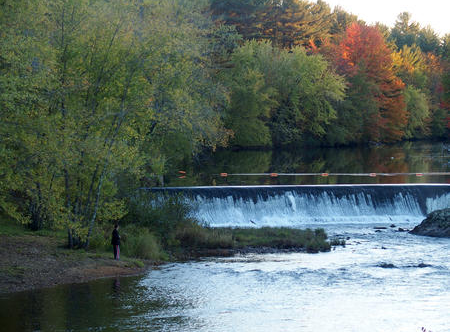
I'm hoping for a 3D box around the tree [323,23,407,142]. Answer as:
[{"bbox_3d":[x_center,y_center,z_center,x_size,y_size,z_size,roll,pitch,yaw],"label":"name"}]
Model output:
[{"bbox_3d":[22.056,-13.202,255.000,13.200,18.700,12.500,0,2,0],"label":"tree"}]

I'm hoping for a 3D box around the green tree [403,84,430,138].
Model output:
[{"bbox_3d":[32.297,-9.023,272.000,5.000,9.200,5.000,0,2,0],"label":"green tree"}]

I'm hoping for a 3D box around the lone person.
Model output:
[{"bbox_3d":[-5.092,3.534,75.000,0.360,1.680,0.500,-1,2,-30],"label":"lone person"}]

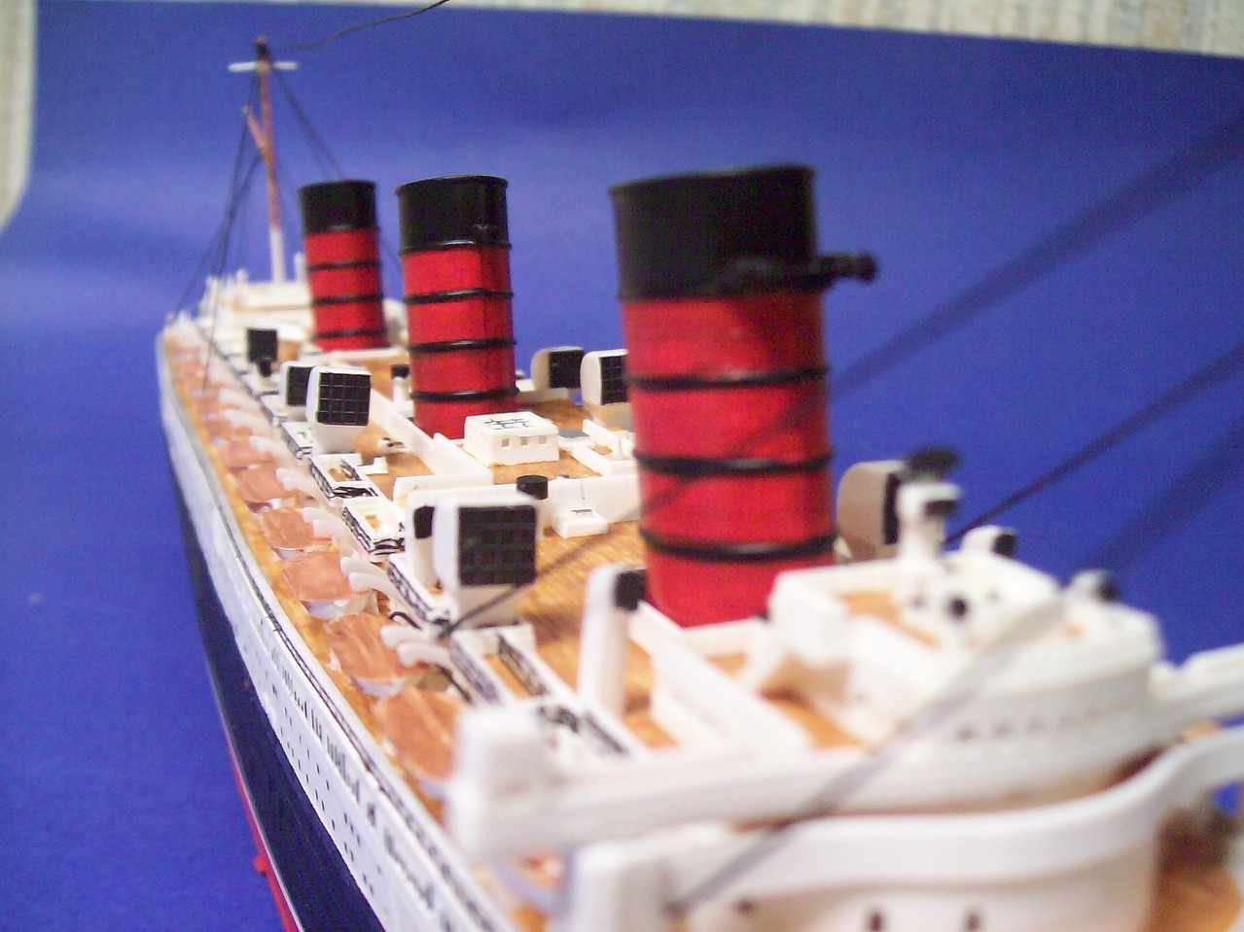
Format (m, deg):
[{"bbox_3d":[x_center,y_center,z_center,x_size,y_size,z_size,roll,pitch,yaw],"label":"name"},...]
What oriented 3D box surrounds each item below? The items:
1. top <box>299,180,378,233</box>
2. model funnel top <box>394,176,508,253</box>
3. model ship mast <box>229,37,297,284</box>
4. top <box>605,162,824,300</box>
[{"bbox_3d":[-0.050,-0.045,0.228,0.013,0.008,0.020,-7,6,-22],"label":"top"},{"bbox_3d":[-0.021,-0.031,0.162,0.013,0.008,0.020,-7,6,-22],"label":"model funnel top"},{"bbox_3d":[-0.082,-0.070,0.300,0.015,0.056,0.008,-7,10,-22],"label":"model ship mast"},{"bbox_3d":[0.007,-0.016,0.095,0.013,0.008,0.020,-7,6,-22],"label":"top"}]

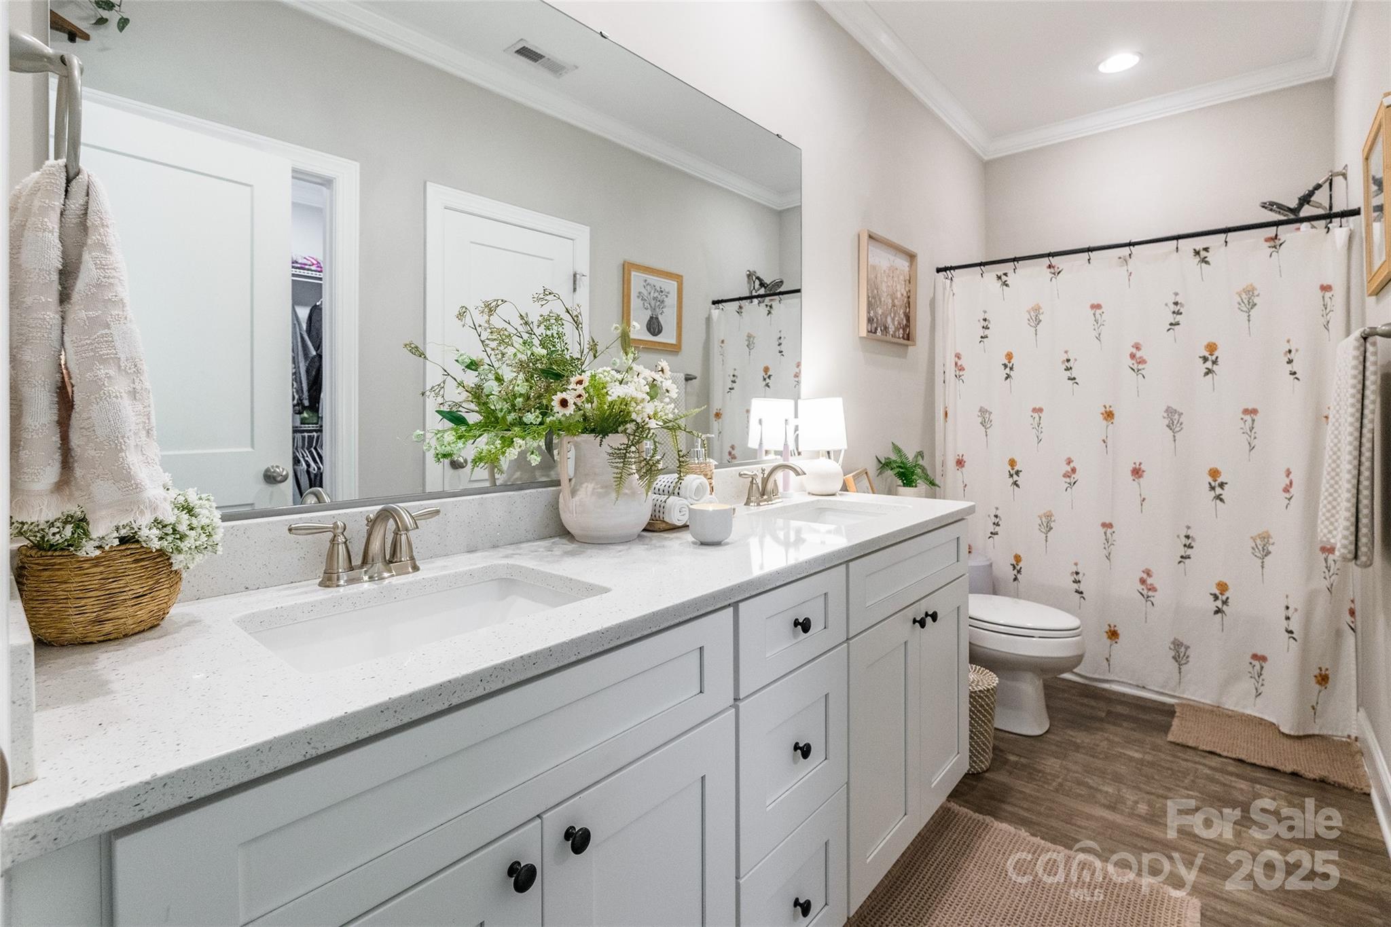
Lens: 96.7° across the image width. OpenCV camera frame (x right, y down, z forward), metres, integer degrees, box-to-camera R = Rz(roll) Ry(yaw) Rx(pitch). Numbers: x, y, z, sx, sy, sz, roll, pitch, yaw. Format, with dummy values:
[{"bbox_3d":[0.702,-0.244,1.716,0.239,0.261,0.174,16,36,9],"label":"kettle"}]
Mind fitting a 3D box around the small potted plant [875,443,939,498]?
[{"bbox_3d":[0.928,0.057,2.691,0.235,0.300,0.240,4,6,42],"label":"small potted plant"}]

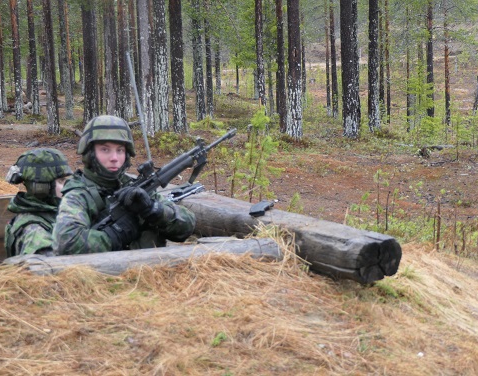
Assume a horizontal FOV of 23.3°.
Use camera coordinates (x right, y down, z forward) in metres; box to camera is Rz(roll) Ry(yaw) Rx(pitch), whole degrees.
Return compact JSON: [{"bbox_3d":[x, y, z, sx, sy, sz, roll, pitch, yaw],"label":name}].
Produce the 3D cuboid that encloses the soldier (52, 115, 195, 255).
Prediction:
[{"bbox_3d":[-0.507,0.503,5.334,0.570,1.680,0.450,-6,7,-38],"label":"soldier"}]

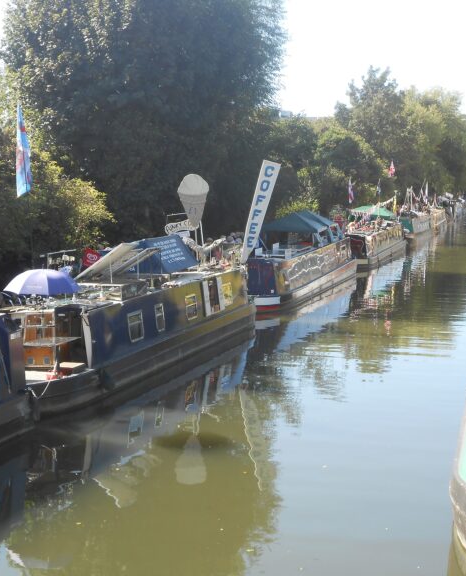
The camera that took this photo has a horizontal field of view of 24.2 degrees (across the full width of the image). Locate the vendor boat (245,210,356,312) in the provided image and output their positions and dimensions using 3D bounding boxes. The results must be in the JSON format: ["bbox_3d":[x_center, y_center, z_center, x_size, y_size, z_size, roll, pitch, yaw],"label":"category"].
[{"bbox_3d":[2.901,-1.635,47.632,2.100,3.300,20.891,2,5,14],"label":"vendor boat"}]

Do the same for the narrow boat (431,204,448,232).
[{"bbox_3d":[25.489,-8.944,136.220,2.100,3.000,19.065,2,5,14],"label":"narrow boat"}]

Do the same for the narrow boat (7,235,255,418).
[{"bbox_3d":[-2.216,0.344,26.832,2.100,2.850,15.550,2,5,14],"label":"narrow boat"}]

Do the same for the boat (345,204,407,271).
[{"bbox_3d":[8.788,-3.456,68.713,2.100,3.400,19.622,2,5,14],"label":"boat"}]

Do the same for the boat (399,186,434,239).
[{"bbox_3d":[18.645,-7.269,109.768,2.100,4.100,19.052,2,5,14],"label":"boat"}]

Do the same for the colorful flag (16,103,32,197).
[{"bbox_3d":[-4.240,-2.803,22.000,0.350,1.920,0.150,1,5,0],"label":"colorful flag"}]

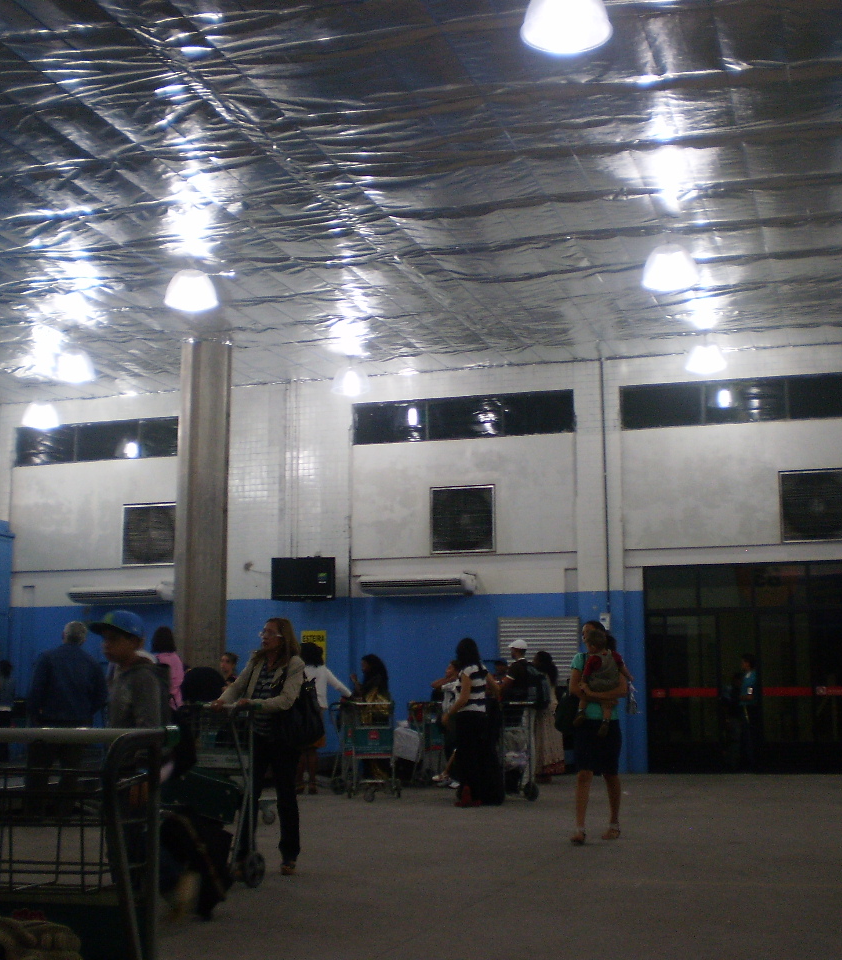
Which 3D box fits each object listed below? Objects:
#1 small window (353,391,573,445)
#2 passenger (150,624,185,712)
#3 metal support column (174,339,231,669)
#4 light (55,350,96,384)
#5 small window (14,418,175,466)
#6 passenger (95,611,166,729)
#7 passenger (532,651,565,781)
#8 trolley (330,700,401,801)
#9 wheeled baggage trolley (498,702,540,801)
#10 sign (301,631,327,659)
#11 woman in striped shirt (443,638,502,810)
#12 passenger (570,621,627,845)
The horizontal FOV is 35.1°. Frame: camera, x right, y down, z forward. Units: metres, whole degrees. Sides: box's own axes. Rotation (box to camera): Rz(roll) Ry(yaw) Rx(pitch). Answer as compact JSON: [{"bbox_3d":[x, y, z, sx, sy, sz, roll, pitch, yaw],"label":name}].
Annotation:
[{"bbox_3d":[0.625,-0.964,20.782,3.570,0.670,0.120,-3,-10,17],"label":"small window"},{"bbox_3d":[-2.210,2.090,11.513,0.460,1.639,0.300,4,-10,-20],"label":"passenger"},{"bbox_3d":[-2.941,1.044,17.973,0.500,5.900,0.500,-3,-10,16],"label":"metal support column"},{"bbox_3d":[-4.769,-1.576,18.400,0.540,0.420,0.540,0,-10,0],"label":"light"},{"bbox_3d":[-5.324,-0.649,22.584,3.450,0.670,0.140,-3,-10,16],"label":"small window"},{"bbox_3d":[-1.353,1.384,6.469,0.480,1.460,0.400,3,-10,-16],"label":"passenger"},{"bbox_3d":[1.603,2.983,16.734,0.420,1.640,0.450,-1,-9,6],"label":"passenger"},{"bbox_3d":[-0.514,2.780,13.757,0.580,1.030,0.930,1,-9,-6],"label":"trolley"},{"bbox_3d":[0.762,2.777,13.745,0.580,1.030,0.930,-7,-12,37],"label":"wheeled baggage trolley"},{"bbox_3d":[-1.645,2.606,20.463,0.420,0.580,0.020,-3,-10,17],"label":"sign"},{"bbox_3d":[0.506,2.347,12.981,0.500,1.635,0.450,7,-12,-37],"label":"woman in striped shirt"},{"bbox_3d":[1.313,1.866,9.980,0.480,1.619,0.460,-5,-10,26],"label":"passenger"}]

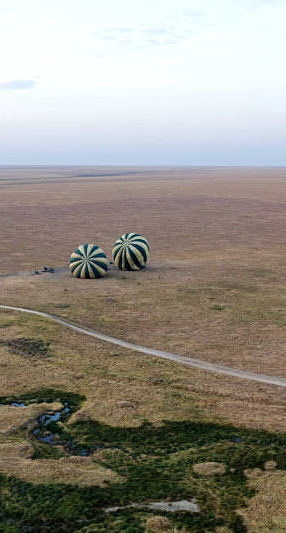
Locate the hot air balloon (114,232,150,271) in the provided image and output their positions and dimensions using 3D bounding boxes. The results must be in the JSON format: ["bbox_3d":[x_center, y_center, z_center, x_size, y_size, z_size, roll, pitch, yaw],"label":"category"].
[{"bbox_3d":[-6.230,-6.750,381.420,23.000,22.500,26.000,4,-31,21],"label":"hot air balloon"}]

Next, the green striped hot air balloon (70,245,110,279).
[{"bbox_3d":[-31.260,-2.340,359.210,23.000,21.000,26.000,1,-8,5],"label":"green striped hot air balloon"}]

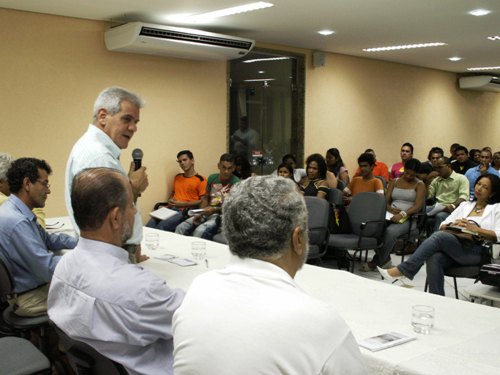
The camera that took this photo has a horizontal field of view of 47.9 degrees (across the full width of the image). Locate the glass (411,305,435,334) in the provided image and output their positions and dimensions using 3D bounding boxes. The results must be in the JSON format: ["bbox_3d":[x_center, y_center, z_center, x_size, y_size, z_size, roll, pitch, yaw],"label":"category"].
[{"bbox_3d":[0.610,0.463,1.985,0.081,0.085,0.081,0,6,0],"label":"glass"}]

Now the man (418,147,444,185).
[{"bbox_3d":[2.298,0.064,7.270,0.520,1.200,0.780,5,8,37],"label":"man"}]

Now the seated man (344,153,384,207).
[{"bbox_3d":[1.151,0.197,6.080,0.520,1.200,0.780,6,9,42],"label":"seated man"}]

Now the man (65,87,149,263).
[{"bbox_3d":[-0.621,0.380,2.536,0.420,1.640,0.520,0,7,-5],"label":"man"}]

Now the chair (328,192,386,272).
[{"bbox_3d":[0.930,0.467,5.293,0.580,0.840,0.530,-6,9,-44],"label":"chair"}]

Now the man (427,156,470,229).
[{"bbox_3d":[2.075,0.179,6.338,0.780,1.180,0.540,-6,9,-42],"label":"man"}]

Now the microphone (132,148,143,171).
[{"bbox_3d":[-0.479,-0.079,2.400,0.052,0.180,0.052,0,6,0],"label":"microphone"}]

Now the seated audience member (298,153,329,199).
[{"bbox_3d":[0.540,0.250,5.690,0.780,1.180,0.500,-6,9,-45],"label":"seated audience member"}]

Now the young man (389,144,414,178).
[{"bbox_3d":[2.010,0.035,7.522,0.520,1.200,0.780,4,8,34],"label":"young man"}]

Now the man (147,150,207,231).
[{"bbox_3d":[-0.794,0.216,5.796,0.780,1.220,0.520,-6,9,-42],"label":"man"}]

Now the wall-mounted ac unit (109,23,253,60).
[{"bbox_3d":[-0.669,-1.518,5.958,1.520,0.210,0.630,-6,9,-44],"label":"wall-mounted ac unit"}]

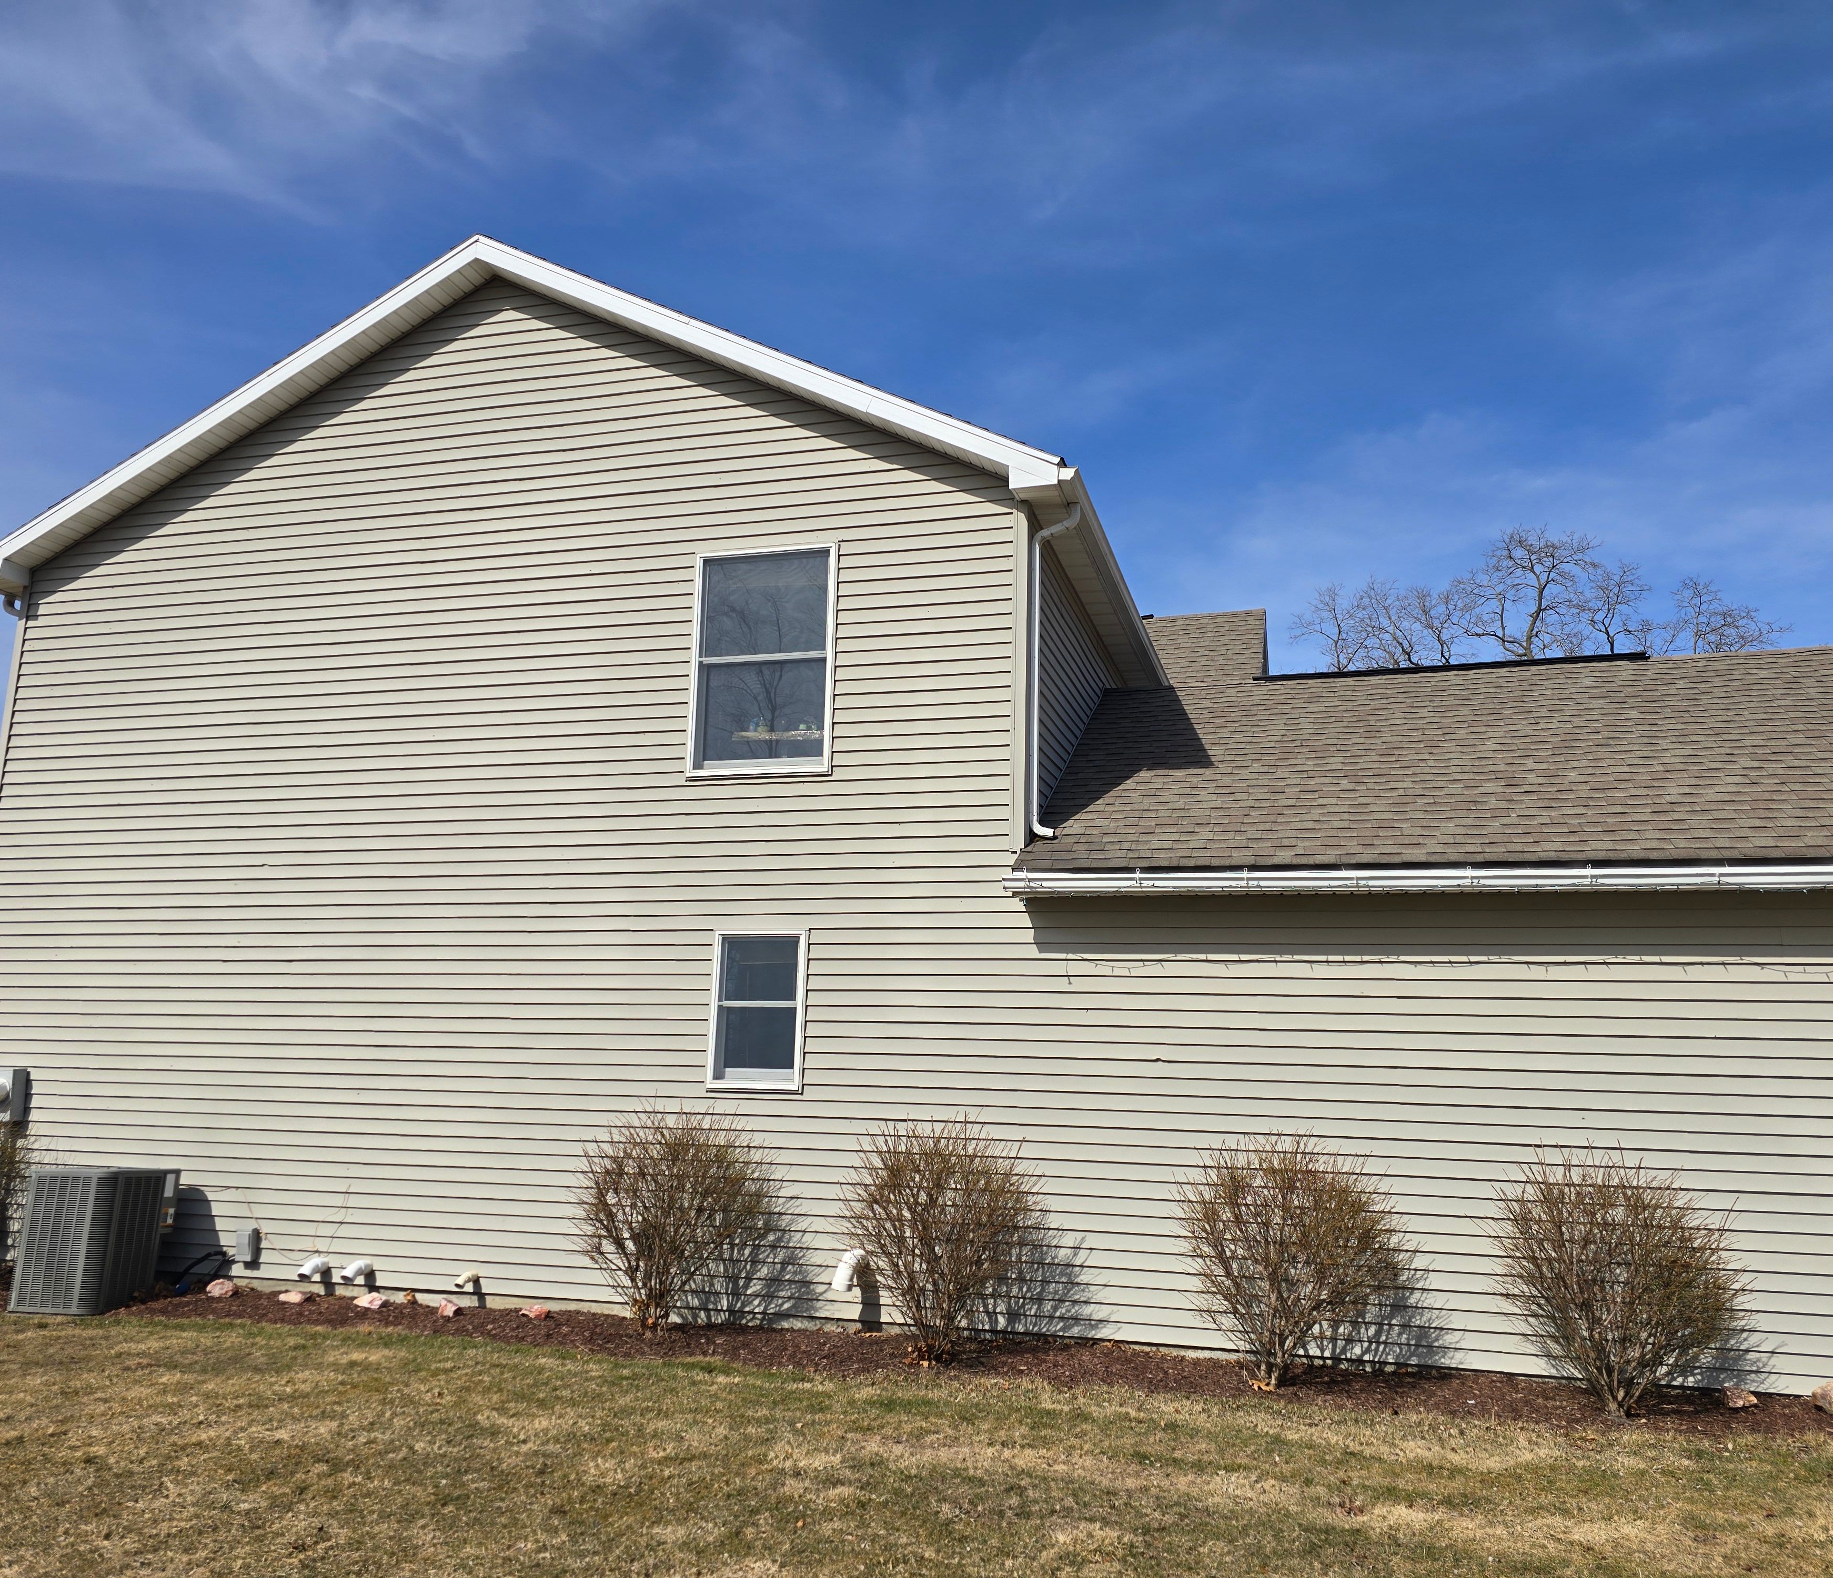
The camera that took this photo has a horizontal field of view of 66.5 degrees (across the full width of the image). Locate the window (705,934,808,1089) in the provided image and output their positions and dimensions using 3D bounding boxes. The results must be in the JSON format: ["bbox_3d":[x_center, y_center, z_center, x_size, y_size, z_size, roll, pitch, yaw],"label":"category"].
[{"bbox_3d":[-1.066,1.480,9.358,0.665,1.047,0.100,-2,-12,14],"label":"window"}]

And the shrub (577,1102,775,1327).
[{"bbox_3d":[-1.514,2.677,8.720,1.310,1.320,1.000,-2,-12,14],"label":"shrub"}]

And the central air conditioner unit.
[{"bbox_3d":[-5.692,3.115,9.734,0.670,0.925,0.660,-2,-12,14],"label":"central air conditioner unit"}]

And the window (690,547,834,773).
[{"bbox_3d":[-1.089,-0.907,9.858,1.059,1.657,0.100,-2,-12,14],"label":"window"}]

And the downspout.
[{"bbox_3d":[0.946,-0.809,9.447,0.345,2.365,0.090,-2,-12,14],"label":"downspout"}]

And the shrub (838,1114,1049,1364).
[{"bbox_3d":[0.140,2.660,8.263,1.220,1.385,1.040,-2,-12,14],"label":"shrub"}]

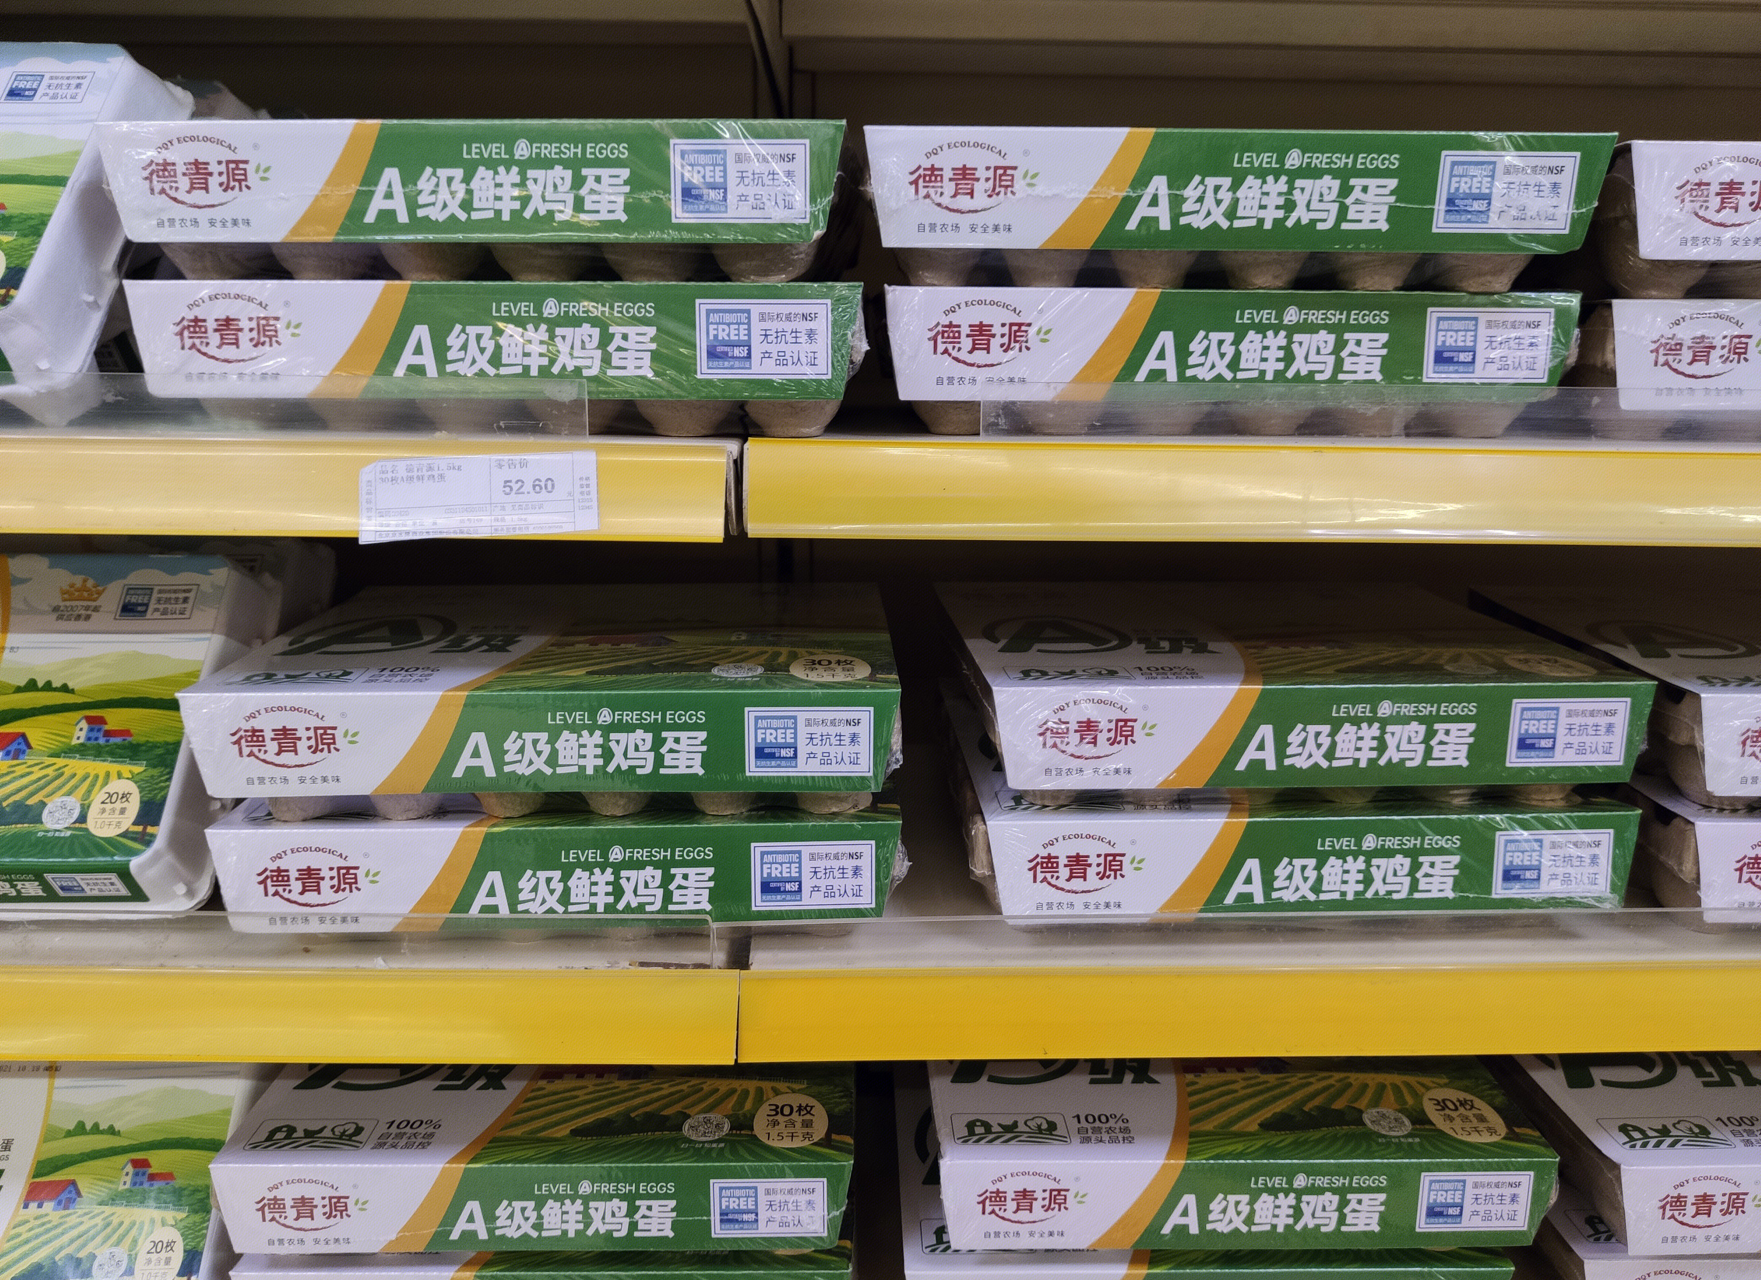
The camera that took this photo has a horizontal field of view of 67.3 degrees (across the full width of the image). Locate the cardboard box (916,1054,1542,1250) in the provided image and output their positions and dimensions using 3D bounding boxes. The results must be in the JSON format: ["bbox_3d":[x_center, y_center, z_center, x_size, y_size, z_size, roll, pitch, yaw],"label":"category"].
[{"bbox_3d":[0.177,0.257,0.769,0.308,0.064,0.242,0,13,-2],"label":"cardboard box"}]

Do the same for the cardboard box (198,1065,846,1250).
[{"bbox_3d":[-0.169,0.253,0.756,0.308,0.064,0.242,0,13,-2],"label":"cardboard box"}]

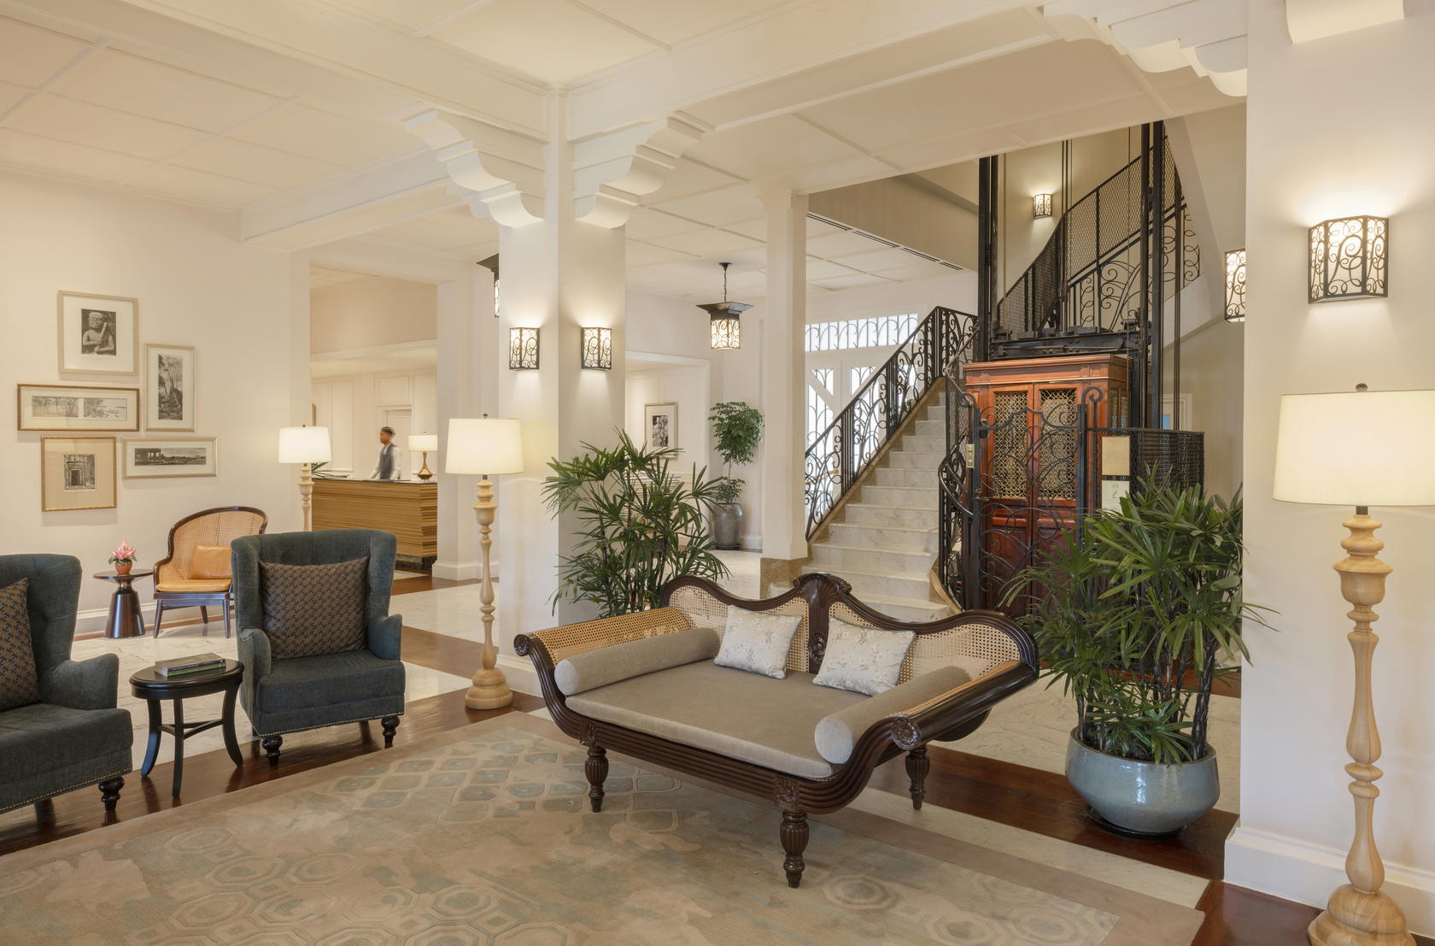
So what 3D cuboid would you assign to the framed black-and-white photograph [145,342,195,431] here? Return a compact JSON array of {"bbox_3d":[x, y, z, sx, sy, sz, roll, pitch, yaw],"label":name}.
[{"bbox_3d":[-4.652,-0.717,7.801,0.030,0.733,0.396,2,3,40],"label":"framed black-and-white photograph"}]

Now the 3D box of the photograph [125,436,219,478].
[{"bbox_3d":[-4.491,-0.122,7.562,0.030,0.329,0.714,1,2,39],"label":"photograph"}]

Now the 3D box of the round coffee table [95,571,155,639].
[{"bbox_3d":[-4.766,1.044,7.361,0.485,0.475,0.485,2,3,40],"label":"round coffee table"}]

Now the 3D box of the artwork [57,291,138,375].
[{"bbox_3d":[-4.810,-1.072,7.146,0.030,0.636,0.544,1,2,39],"label":"artwork"}]

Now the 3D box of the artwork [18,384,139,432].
[{"bbox_3d":[-5.020,-0.507,7.244,0.030,0.353,0.818,1,2,39],"label":"artwork"}]

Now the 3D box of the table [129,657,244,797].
[{"bbox_3d":[-2.447,1.166,4.223,0.525,0.490,0.525,2,3,40],"label":"table"}]

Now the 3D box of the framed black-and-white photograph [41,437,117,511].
[{"bbox_3d":[-5.080,0.002,7.311,0.030,0.581,0.513,2,3,40],"label":"framed black-and-white photograph"}]

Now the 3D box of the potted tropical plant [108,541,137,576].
[{"bbox_3d":[-4.687,0.666,7.237,0.220,0.275,0.220,-1,2,-33],"label":"potted tropical plant"}]

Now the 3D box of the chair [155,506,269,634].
[{"bbox_3d":[-3.932,0.778,7.181,0.670,0.940,0.660,0,1,4],"label":"chair"}]

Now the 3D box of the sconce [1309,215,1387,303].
[{"bbox_3d":[2.010,-0.681,2.931,0.213,0.243,0.095,1,2,39],"label":"sconce"}]

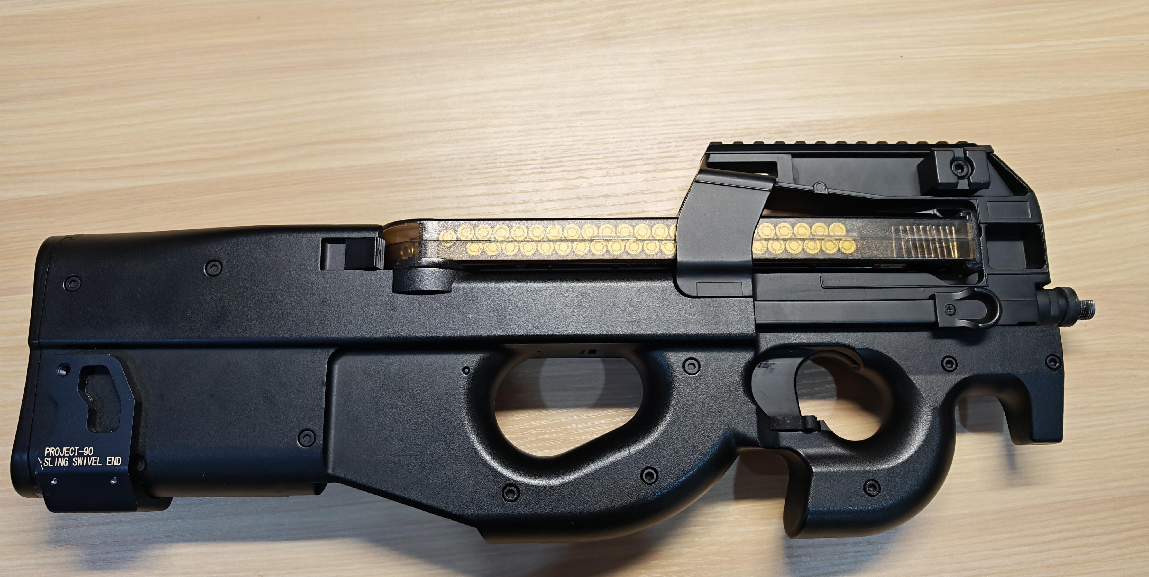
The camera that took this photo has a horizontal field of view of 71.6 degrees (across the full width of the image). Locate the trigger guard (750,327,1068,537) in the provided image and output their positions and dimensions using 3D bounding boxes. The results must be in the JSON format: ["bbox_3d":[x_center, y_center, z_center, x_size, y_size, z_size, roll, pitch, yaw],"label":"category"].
[{"bbox_3d":[0.148,0.066,0.365,0.138,0.046,0.090,0,76,0],"label":"trigger guard"}]

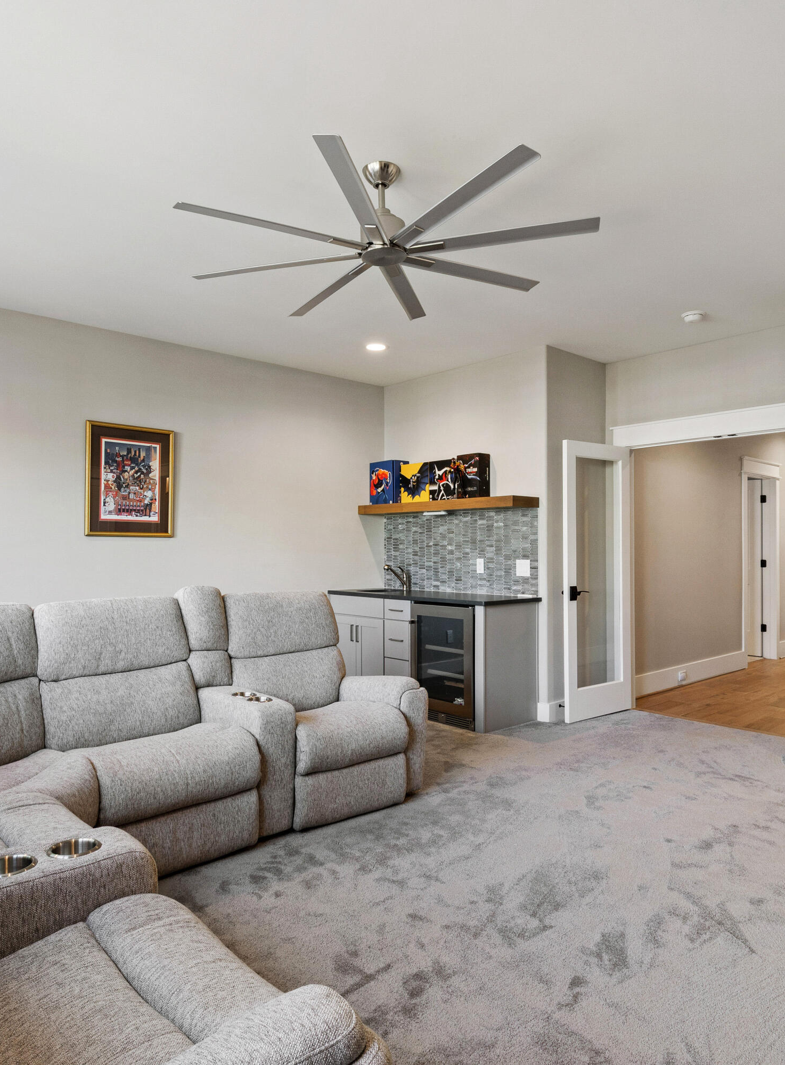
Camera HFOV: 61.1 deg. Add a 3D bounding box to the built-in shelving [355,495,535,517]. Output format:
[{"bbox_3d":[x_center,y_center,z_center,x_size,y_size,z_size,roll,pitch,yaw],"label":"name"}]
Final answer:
[{"bbox_3d":[0.395,-0.215,5.567,0.315,0.080,1.780,0,0,-42],"label":"built-in shelving"}]

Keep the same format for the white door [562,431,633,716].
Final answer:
[{"bbox_3d":[1.543,0.349,4.986,0.755,2.030,0.045,0,0,-35],"label":"white door"}]

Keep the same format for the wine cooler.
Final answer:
[{"bbox_3d":[0.575,0.949,5.056,0.590,0.850,0.605,0,0,-42],"label":"wine cooler"}]

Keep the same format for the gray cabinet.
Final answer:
[{"bbox_3d":[-0.078,0.956,5.831,0.620,0.845,0.750,0,0,-42],"label":"gray cabinet"}]

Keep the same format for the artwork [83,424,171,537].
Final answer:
[{"bbox_3d":[-1.849,-0.363,4.749,0.630,0.790,0.035,0,0,-42],"label":"artwork"}]

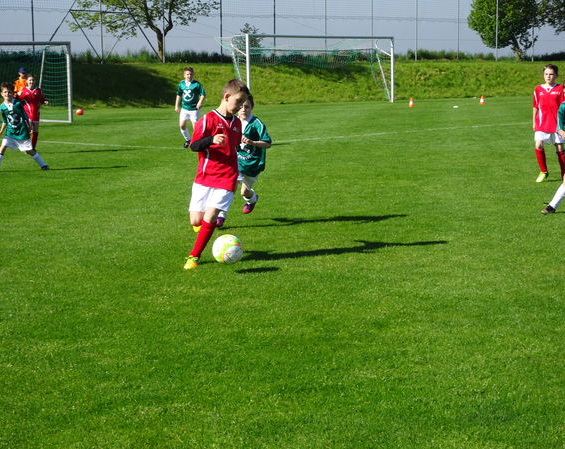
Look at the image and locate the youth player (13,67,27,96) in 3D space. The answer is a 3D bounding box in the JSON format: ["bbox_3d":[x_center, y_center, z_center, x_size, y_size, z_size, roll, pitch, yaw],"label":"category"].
[{"bbox_3d":[-6.119,-2.962,30.360,0.460,1.436,0.360,-3,7,-17],"label":"youth player"}]

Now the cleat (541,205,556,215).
[{"bbox_3d":[2.556,-0.157,12.464,0.085,0.090,0.205,5,9,38],"label":"cleat"}]

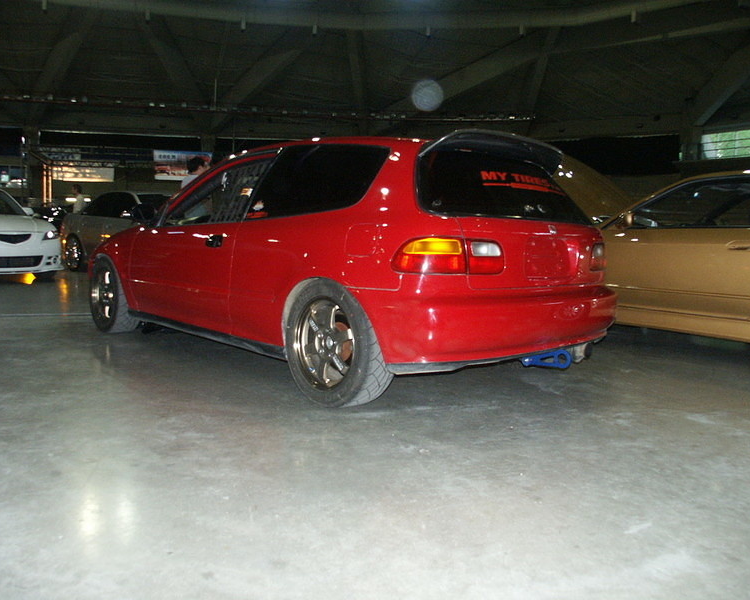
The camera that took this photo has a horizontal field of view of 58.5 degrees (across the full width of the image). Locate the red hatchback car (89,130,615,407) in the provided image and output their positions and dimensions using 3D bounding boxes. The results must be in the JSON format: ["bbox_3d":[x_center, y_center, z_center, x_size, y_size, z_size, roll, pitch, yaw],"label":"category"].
[{"bbox_3d":[-0.518,-0.334,4.480,1.720,1.320,4.080,-4,8,-43],"label":"red hatchback car"}]

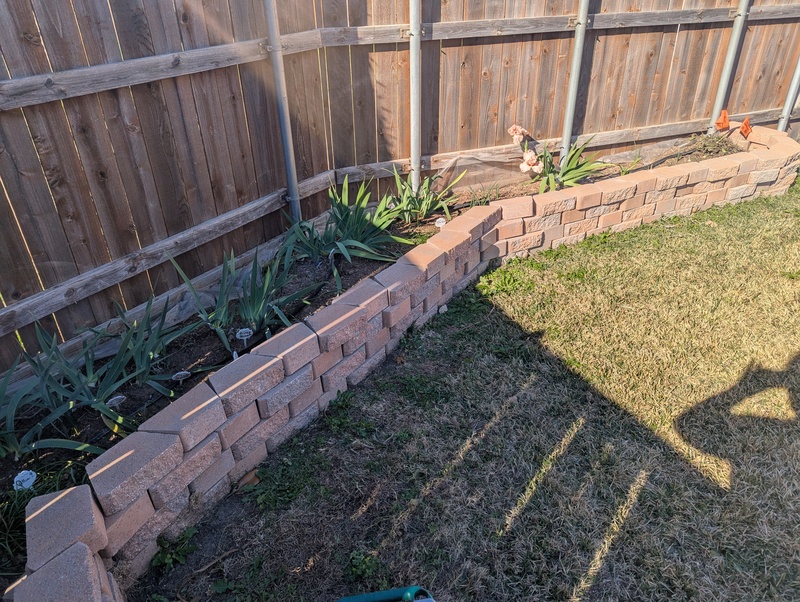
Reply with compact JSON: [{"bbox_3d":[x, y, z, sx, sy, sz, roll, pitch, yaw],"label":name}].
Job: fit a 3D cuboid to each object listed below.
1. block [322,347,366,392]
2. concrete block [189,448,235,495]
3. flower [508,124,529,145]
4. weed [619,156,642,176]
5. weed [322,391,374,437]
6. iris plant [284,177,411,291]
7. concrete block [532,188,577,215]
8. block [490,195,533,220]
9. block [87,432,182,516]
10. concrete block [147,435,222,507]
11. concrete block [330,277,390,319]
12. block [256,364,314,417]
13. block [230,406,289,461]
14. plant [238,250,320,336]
[{"bbox_3d":[-0.303,0.305,2.636,0.160,0.101,0.293,19,36,31],"label":"block"},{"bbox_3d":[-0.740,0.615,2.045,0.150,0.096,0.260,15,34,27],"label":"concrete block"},{"bbox_3d":[0.860,-1.208,4.030,0.130,0.130,0.120,8,32,17],"label":"flower"},{"bbox_3d":[1.777,-1.037,4.280,0.150,0.120,0.120,-1,30,0],"label":"weed"},{"bbox_3d":[-0.225,0.481,2.401,0.210,0.070,0.170,-2,30,0],"label":"weed"},{"bbox_3d":[-0.304,-0.380,3.220,0.700,0.400,0.550,-2,31,0],"label":"iris plant"},{"bbox_3d":[1.037,-0.664,3.811,0.298,0.097,0.165,-12,32,-17],"label":"concrete block"},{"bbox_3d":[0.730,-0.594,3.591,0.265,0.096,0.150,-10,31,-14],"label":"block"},{"bbox_3d":[-0.917,0.568,1.895,0.165,0.097,0.298,16,35,27],"label":"block"},{"bbox_3d":[-0.775,0.567,1.937,0.150,0.096,0.288,15,34,27],"label":"concrete block"},{"bbox_3d":[-0.177,0.013,2.781,0.165,0.097,0.298,19,37,31],"label":"concrete block"},{"bbox_3d":[-0.514,0.362,2.347,0.160,0.101,0.295,20,36,32],"label":"block"},{"bbox_3d":[-0.592,0.507,2.225,0.150,0.096,0.288,22,38,35],"label":"block"},{"bbox_3d":[-0.553,-0.035,2.570,0.370,0.370,0.320,-2,31,0],"label":"plant"}]

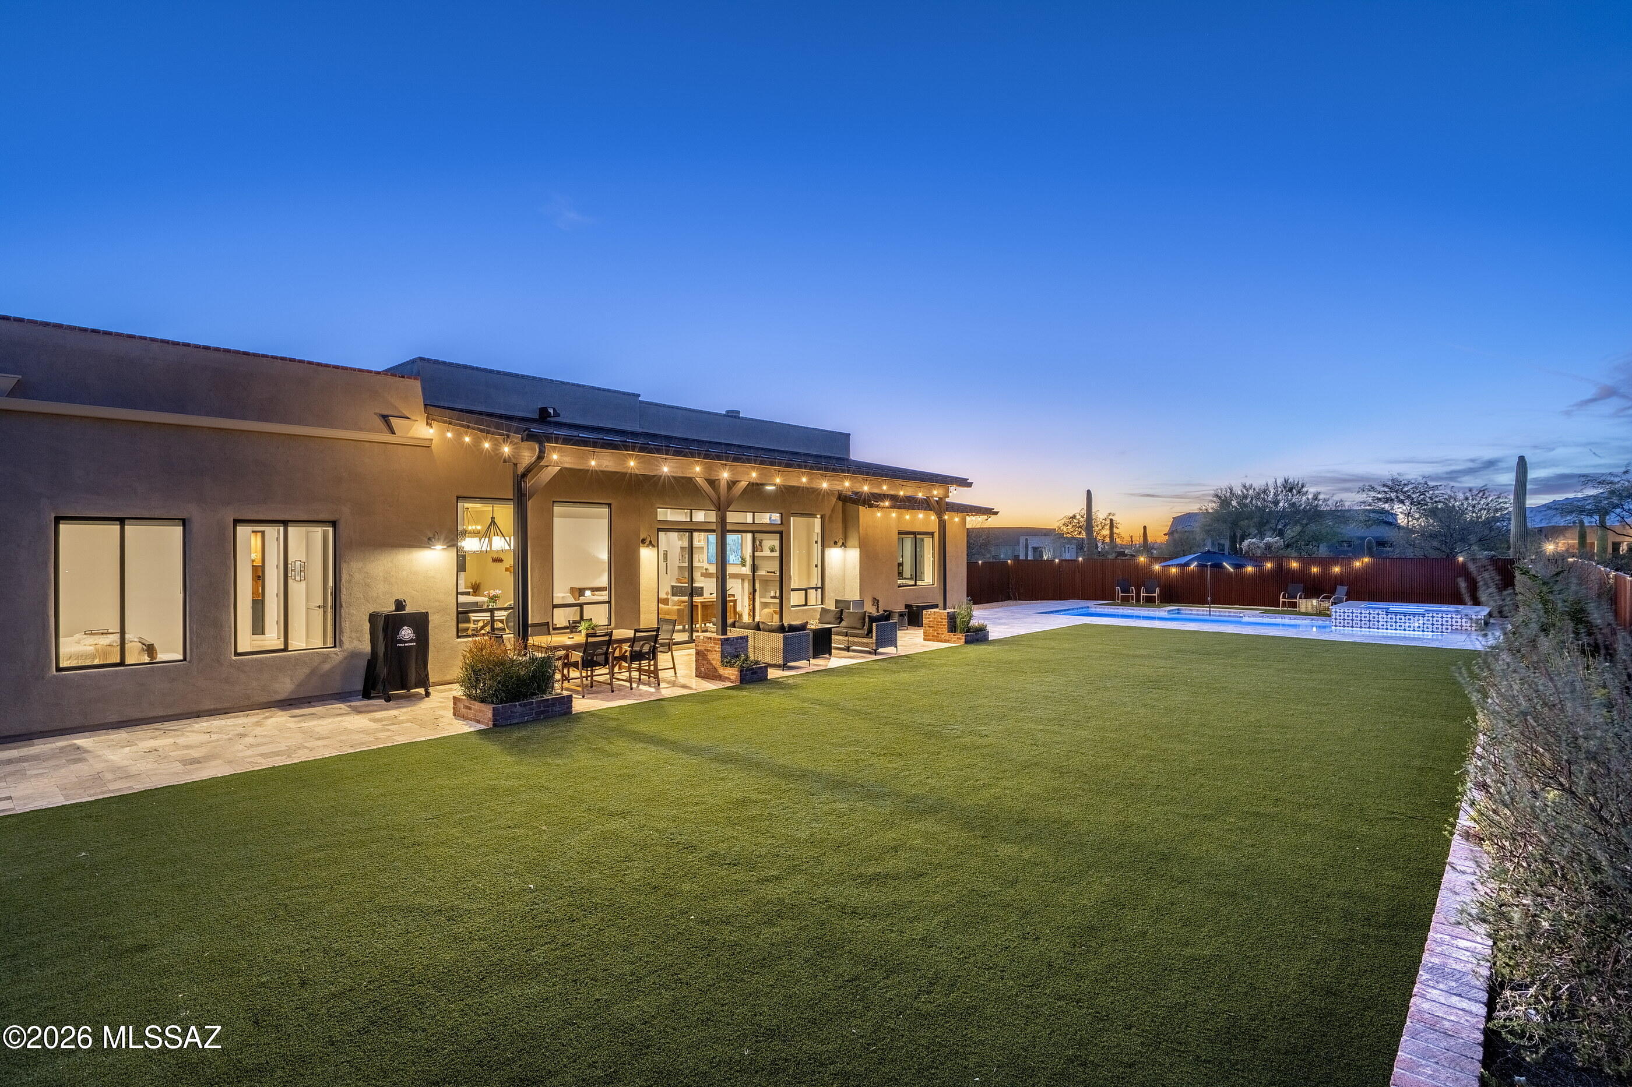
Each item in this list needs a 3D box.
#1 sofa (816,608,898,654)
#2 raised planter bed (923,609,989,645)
[{"bbox_3d":[0.661,1.804,16.000,2.060,0.840,0.750,-1,-1,43],"label":"sofa"},{"bbox_3d":[3.293,1.941,18.137,1.080,0.700,1.050,-1,-1,41],"label":"raised planter bed"}]

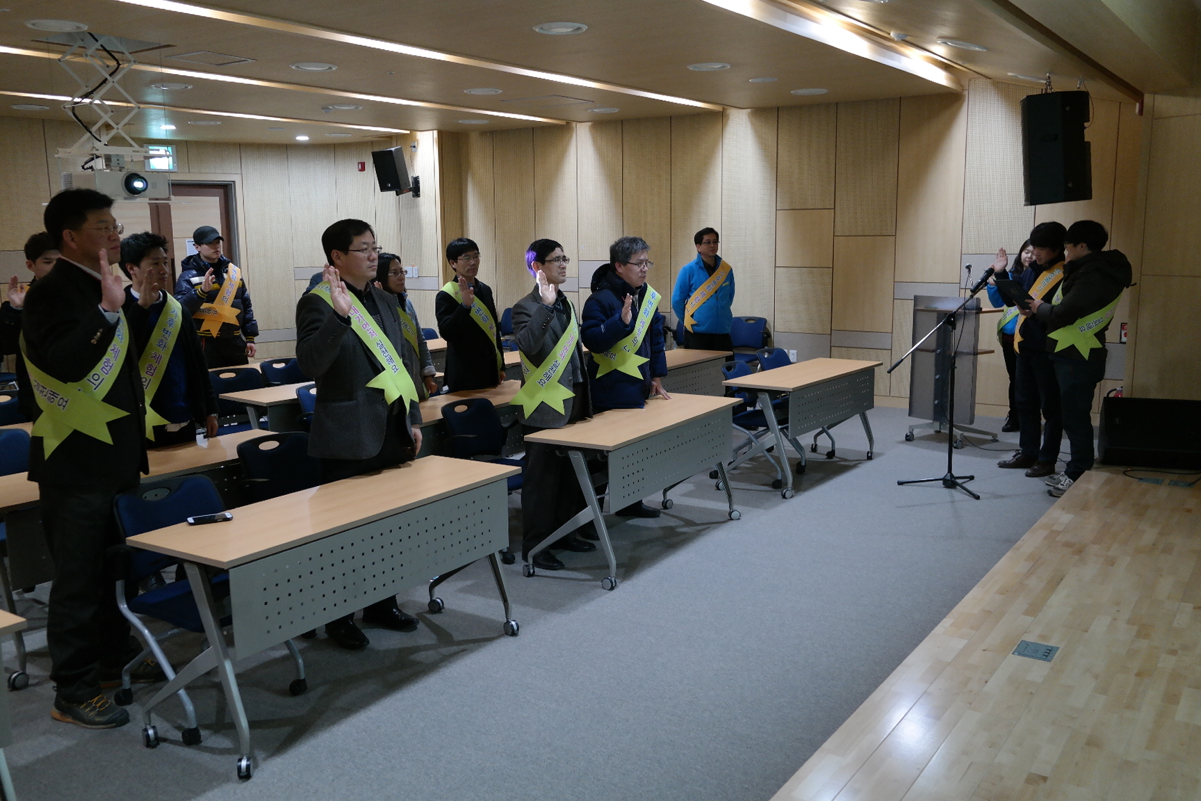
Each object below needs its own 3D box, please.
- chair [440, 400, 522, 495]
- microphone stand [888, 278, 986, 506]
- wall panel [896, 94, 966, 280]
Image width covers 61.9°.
[{"bbox_3d":[-0.565,0.409,5.528,0.570,0.810,0.570,5,11,32],"label":"chair"},{"bbox_3d":[2.249,-0.095,6.646,0.660,1.370,0.600,1,9,13],"label":"microphone stand"},{"bbox_3d":[3.042,-1.945,9.202,0.604,1.705,0.050,5,11,34],"label":"wall panel"}]

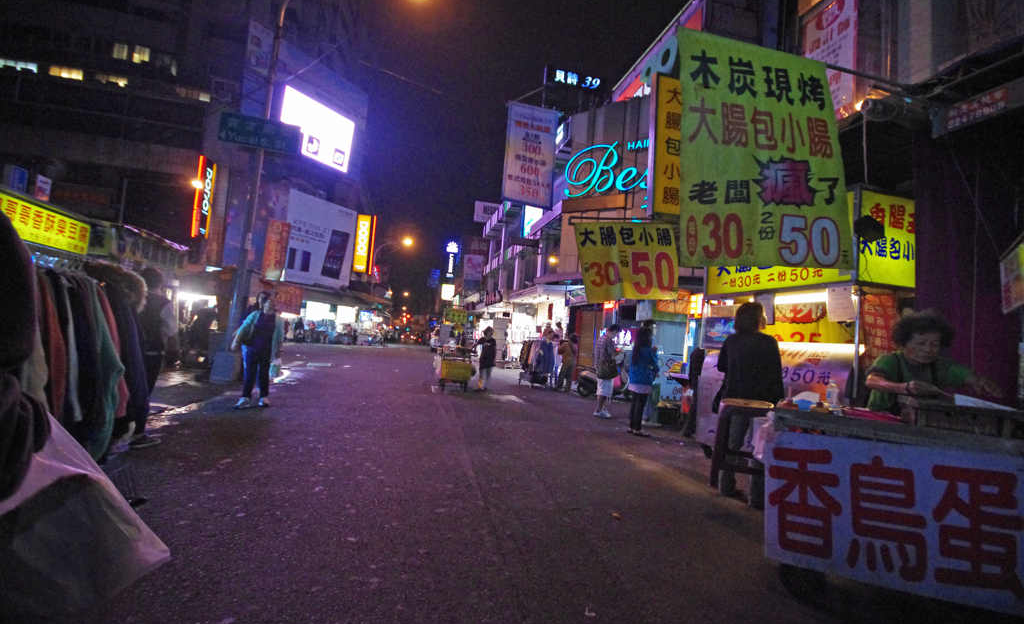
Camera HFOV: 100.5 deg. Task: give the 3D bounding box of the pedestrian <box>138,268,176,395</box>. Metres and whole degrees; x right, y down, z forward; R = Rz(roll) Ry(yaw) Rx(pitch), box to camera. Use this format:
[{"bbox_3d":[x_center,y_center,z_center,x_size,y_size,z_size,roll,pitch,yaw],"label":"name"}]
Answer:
[{"bbox_3d":[-3.384,0.418,4.000,0.520,1.660,0.380,2,-4,34],"label":"pedestrian"}]

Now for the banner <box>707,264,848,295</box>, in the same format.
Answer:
[{"bbox_3d":[2.668,-0.605,4.425,0.090,0.740,1.680,6,-4,-18],"label":"banner"}]

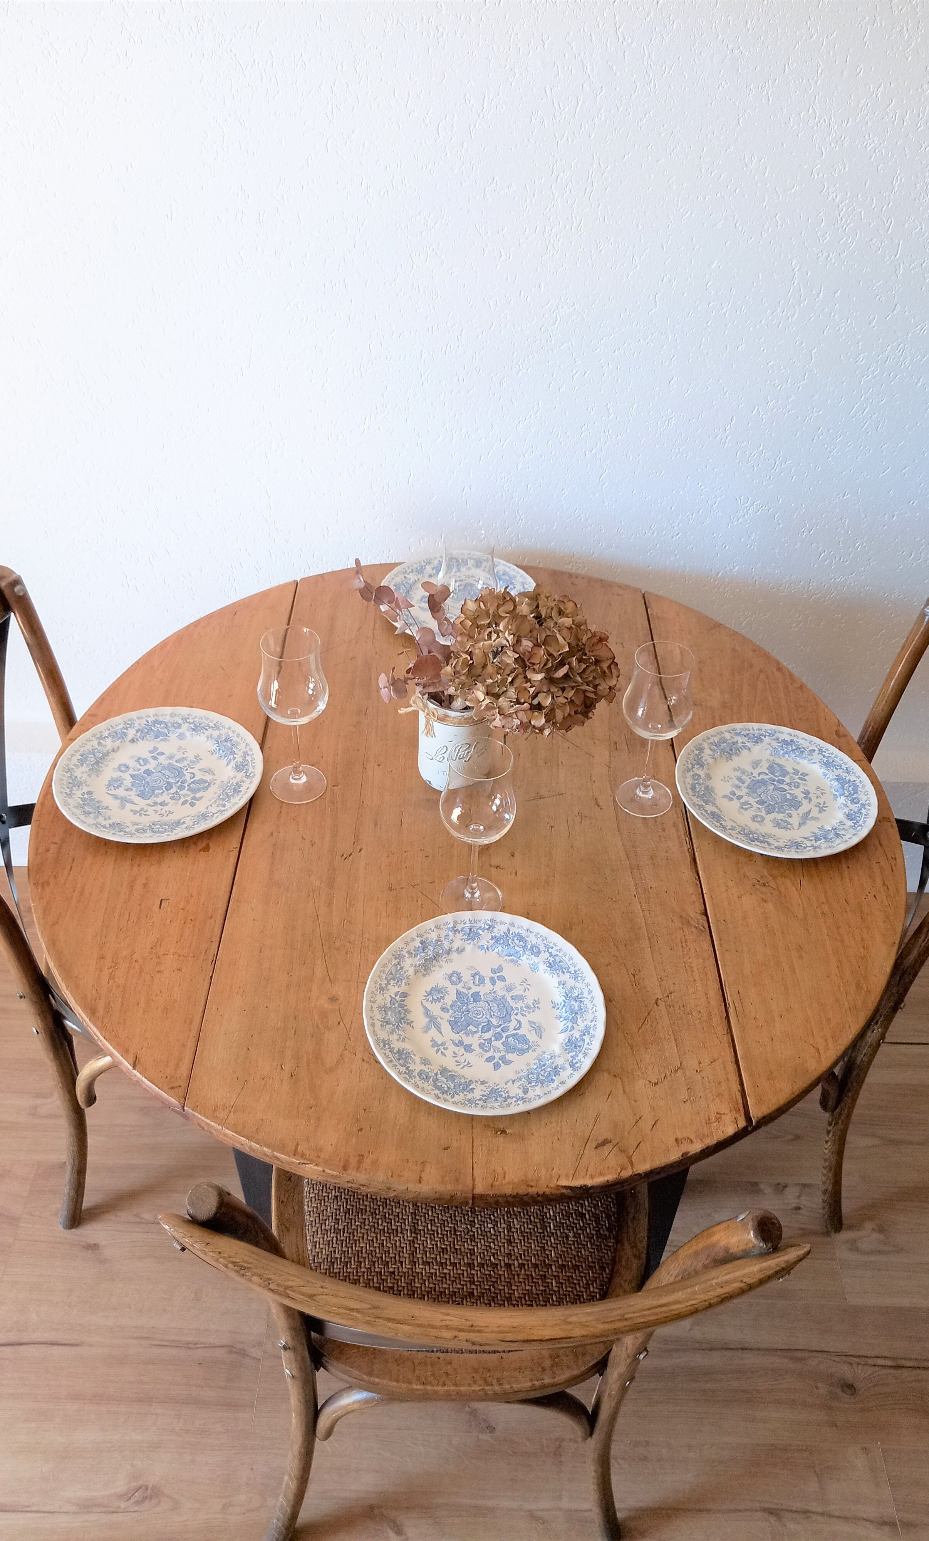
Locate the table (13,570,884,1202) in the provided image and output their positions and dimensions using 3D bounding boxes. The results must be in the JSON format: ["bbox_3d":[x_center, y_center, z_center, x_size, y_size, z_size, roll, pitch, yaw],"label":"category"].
[{"bbox_3d":[-0.005,0.304,1.636,1.045,0.765,1.045,2,43,-1],"label":"table"}]

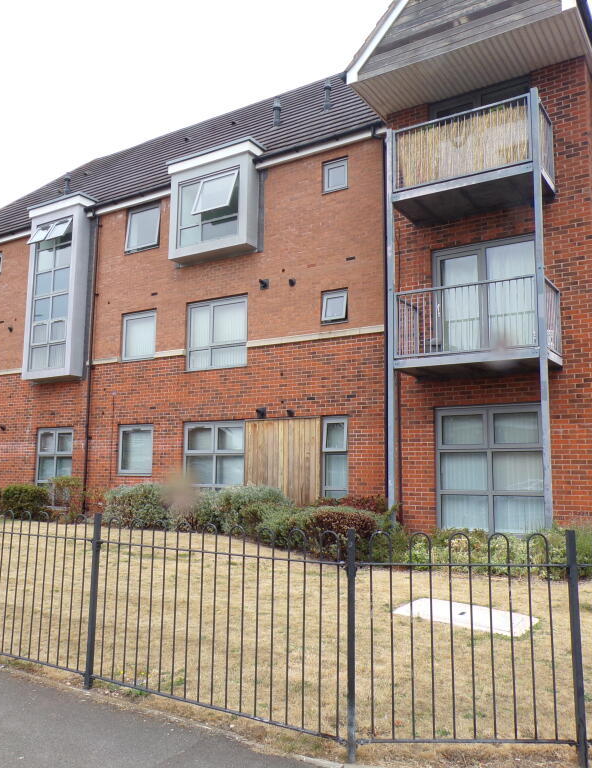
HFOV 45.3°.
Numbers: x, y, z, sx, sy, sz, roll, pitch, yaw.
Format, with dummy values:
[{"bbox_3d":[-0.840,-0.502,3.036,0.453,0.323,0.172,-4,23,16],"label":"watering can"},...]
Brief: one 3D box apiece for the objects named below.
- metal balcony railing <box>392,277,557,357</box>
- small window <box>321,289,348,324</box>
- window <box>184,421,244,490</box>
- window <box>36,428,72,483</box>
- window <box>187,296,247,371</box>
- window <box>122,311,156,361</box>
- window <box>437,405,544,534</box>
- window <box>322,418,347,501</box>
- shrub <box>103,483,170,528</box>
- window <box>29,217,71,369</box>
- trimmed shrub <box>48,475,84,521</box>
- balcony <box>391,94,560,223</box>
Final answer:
[{"bbox_3d":[2.769,-0.920,10.972,2.320,1.010,1.060,-4,-9,32],"label":"metal balcony railing"},{"bbox_3d":[0.788,-1.501,13.858,0.610,0.670,0.180,-4,-9,34],"label":"small window"},{"bbox_3d":[-1.768,1.765,15.176,1.680,1.950,0.100,-4,-9,34],"label":"window"},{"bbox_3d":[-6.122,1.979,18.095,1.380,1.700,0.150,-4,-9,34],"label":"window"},{"bbox_3d":[-1.726,-1.092,15.482,1.680,1.550,0.110,-4,-9,32],"label":"window"},{"bbox_3d":[-3.684,-1.137,16.864,1.140,1.180,0.150,-4,-9,34],"label":"window"},{"bbox_3d":[3.087,1.371,11.252,1.800,2.030,0.150,-4,-9,34],"label":"window"},{"bbox_3d":[0.768,1.576,13.539,0.560,1.910,0.120,-4,-9,32],"label":"window"},{"bbox_3d":[-3.225,2.444,14.386,1.345,0.887,1.345,1,-7,0],"label":"shrub"},{"bbox_3d":[-6.301,-2.296,18.213,1.480,3.900,0.150,-4,-9,34],"label":"window"},{"bbox_3d":[-5.478,2.684,16.845,0.850,1.000,0.800,-4,-9,34],"label":"trimmed shrub"},{"bbox_3d":[2.832,-3.620,11.467,2.420,1.240,0.920,-4,-9,34],"label":"balcony"}]

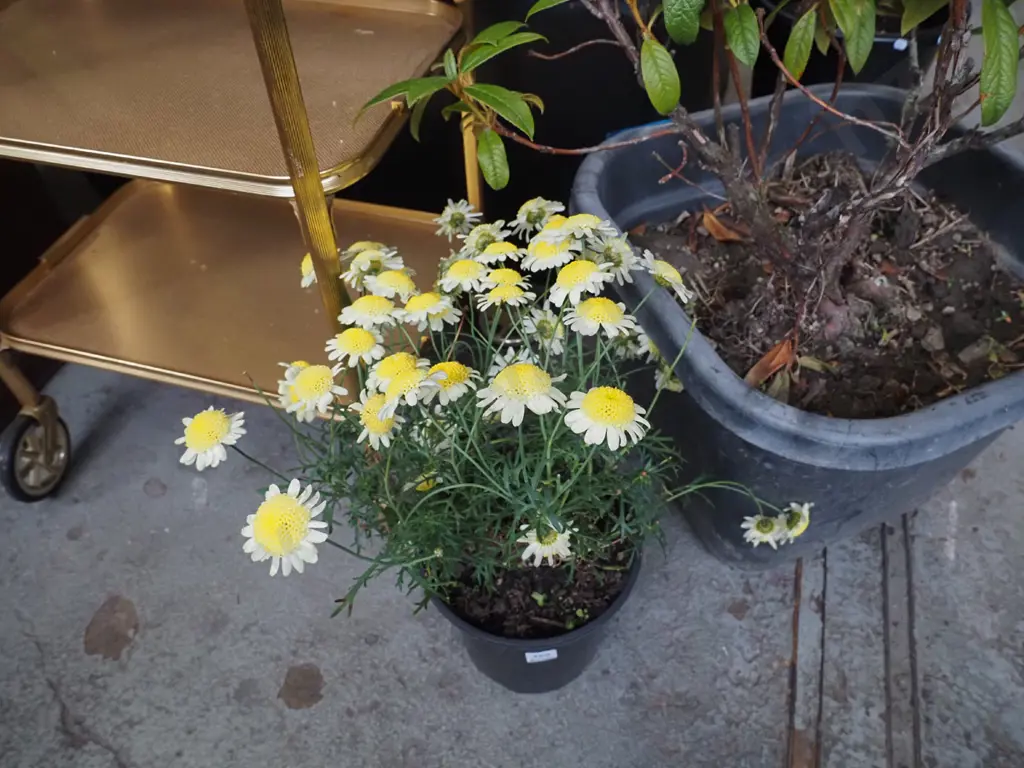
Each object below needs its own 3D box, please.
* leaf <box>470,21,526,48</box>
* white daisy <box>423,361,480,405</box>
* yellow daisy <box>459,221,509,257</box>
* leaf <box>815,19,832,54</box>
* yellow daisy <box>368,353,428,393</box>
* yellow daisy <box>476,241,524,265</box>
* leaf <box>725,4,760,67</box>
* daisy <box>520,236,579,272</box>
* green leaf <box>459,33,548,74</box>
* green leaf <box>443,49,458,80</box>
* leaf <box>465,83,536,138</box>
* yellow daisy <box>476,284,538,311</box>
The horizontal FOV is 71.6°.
[{"bbox_3d":[-0.014,-0.303,0.615,0.072,0.013,0.025,-36,54,-28],"label":"leaf"},{"bbox_3d":[-0.055,-0.001,0.645,0.053,0.022,0.053,0,40,-3],"label":"white daisy"},{"bbox_3d":[-0.027,-0.148,0.725,0.055,0.055,0.023,-16,62,-13],"label":"yellow daisy"},{"bbox_3d":[0.332,-0.373,0.755,0.022,0.044,0.011,-4,13,1],"label":"leaf"},{"bbox_3d":[-0.104,-0.009,0.645,0.054,0.022,0.054,-11,36,8],"label":"yellow daisy"},{"bbox_3d":[-0.011,-0.132,0.710,0.049,0.019,0.049,-7,27,4],"label":"yellow daisy"},{"bbox_3d":[0.227,-0.343,0.700,0.034,0.057,0.013,-12,21,9],"label":"leaf"},{"bbox_3d":[0.036,-0.125,0.680,0.056,0.021,0.056,-13,30,10],"label":"daisy"},{"bbox_3d":[-0.005,-0.281,0.599,0.083,0.015,0.026,-26,49,-19],"label":"green leaf"},{"bbox_3d":[-0.050,-0.266,0.590,0.013,0.009,0.041,-9,61,-2],"label":"green leaf"},{"bbox_3d":[-0.008,-0.223,0.573,0.075,0.014,0.027,41,58,16],"label":"leaf"},{"bbox_3d":[-0.005,-0.082,0.675,0.055,0.020,0.055,-3,25,0],"label":"yellow daisy"}]

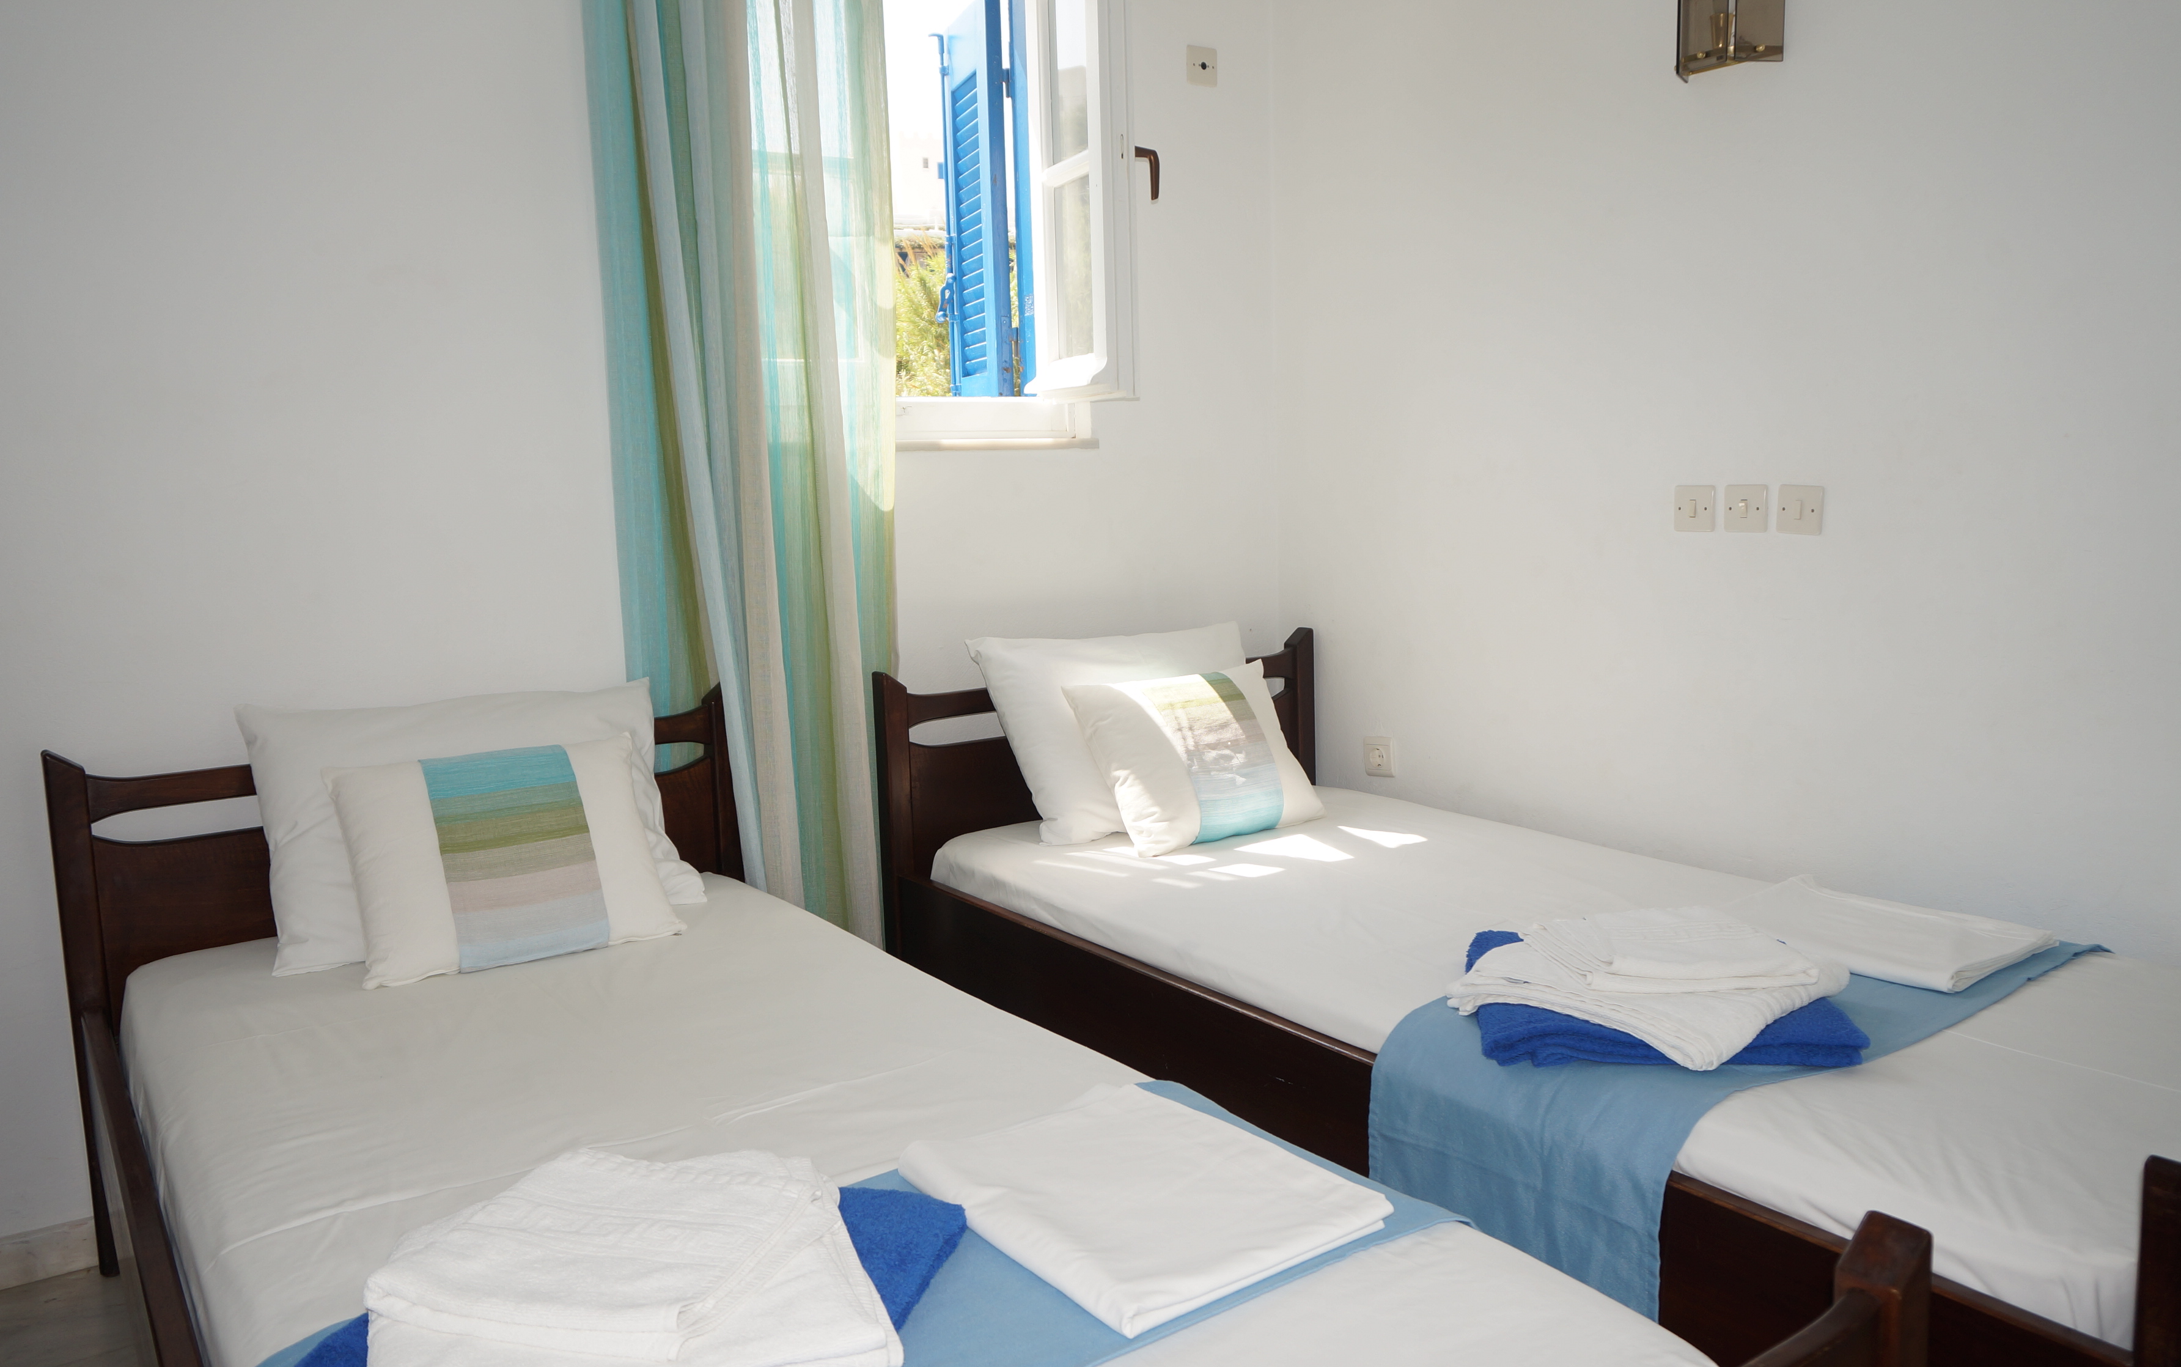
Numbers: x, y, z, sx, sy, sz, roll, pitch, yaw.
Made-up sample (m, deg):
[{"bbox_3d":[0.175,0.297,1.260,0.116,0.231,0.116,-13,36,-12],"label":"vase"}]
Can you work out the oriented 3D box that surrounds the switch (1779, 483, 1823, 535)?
[{"bbox_3d":[1.143,-0.279,2.433,0.011,0.078,0.075,-7,13,-36],"label":"switch"}]

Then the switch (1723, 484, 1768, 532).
[{"bbox_3d":[1.088,-0.290,2.507,0.011,0.078,0.075,-7,9,-36],"label":"switch"}]

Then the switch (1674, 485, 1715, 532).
[{"bbox_3d":[1.032,-0.299,2.582,0.011,0.078,0.075,-7,9,-36],"label":"switch"}]

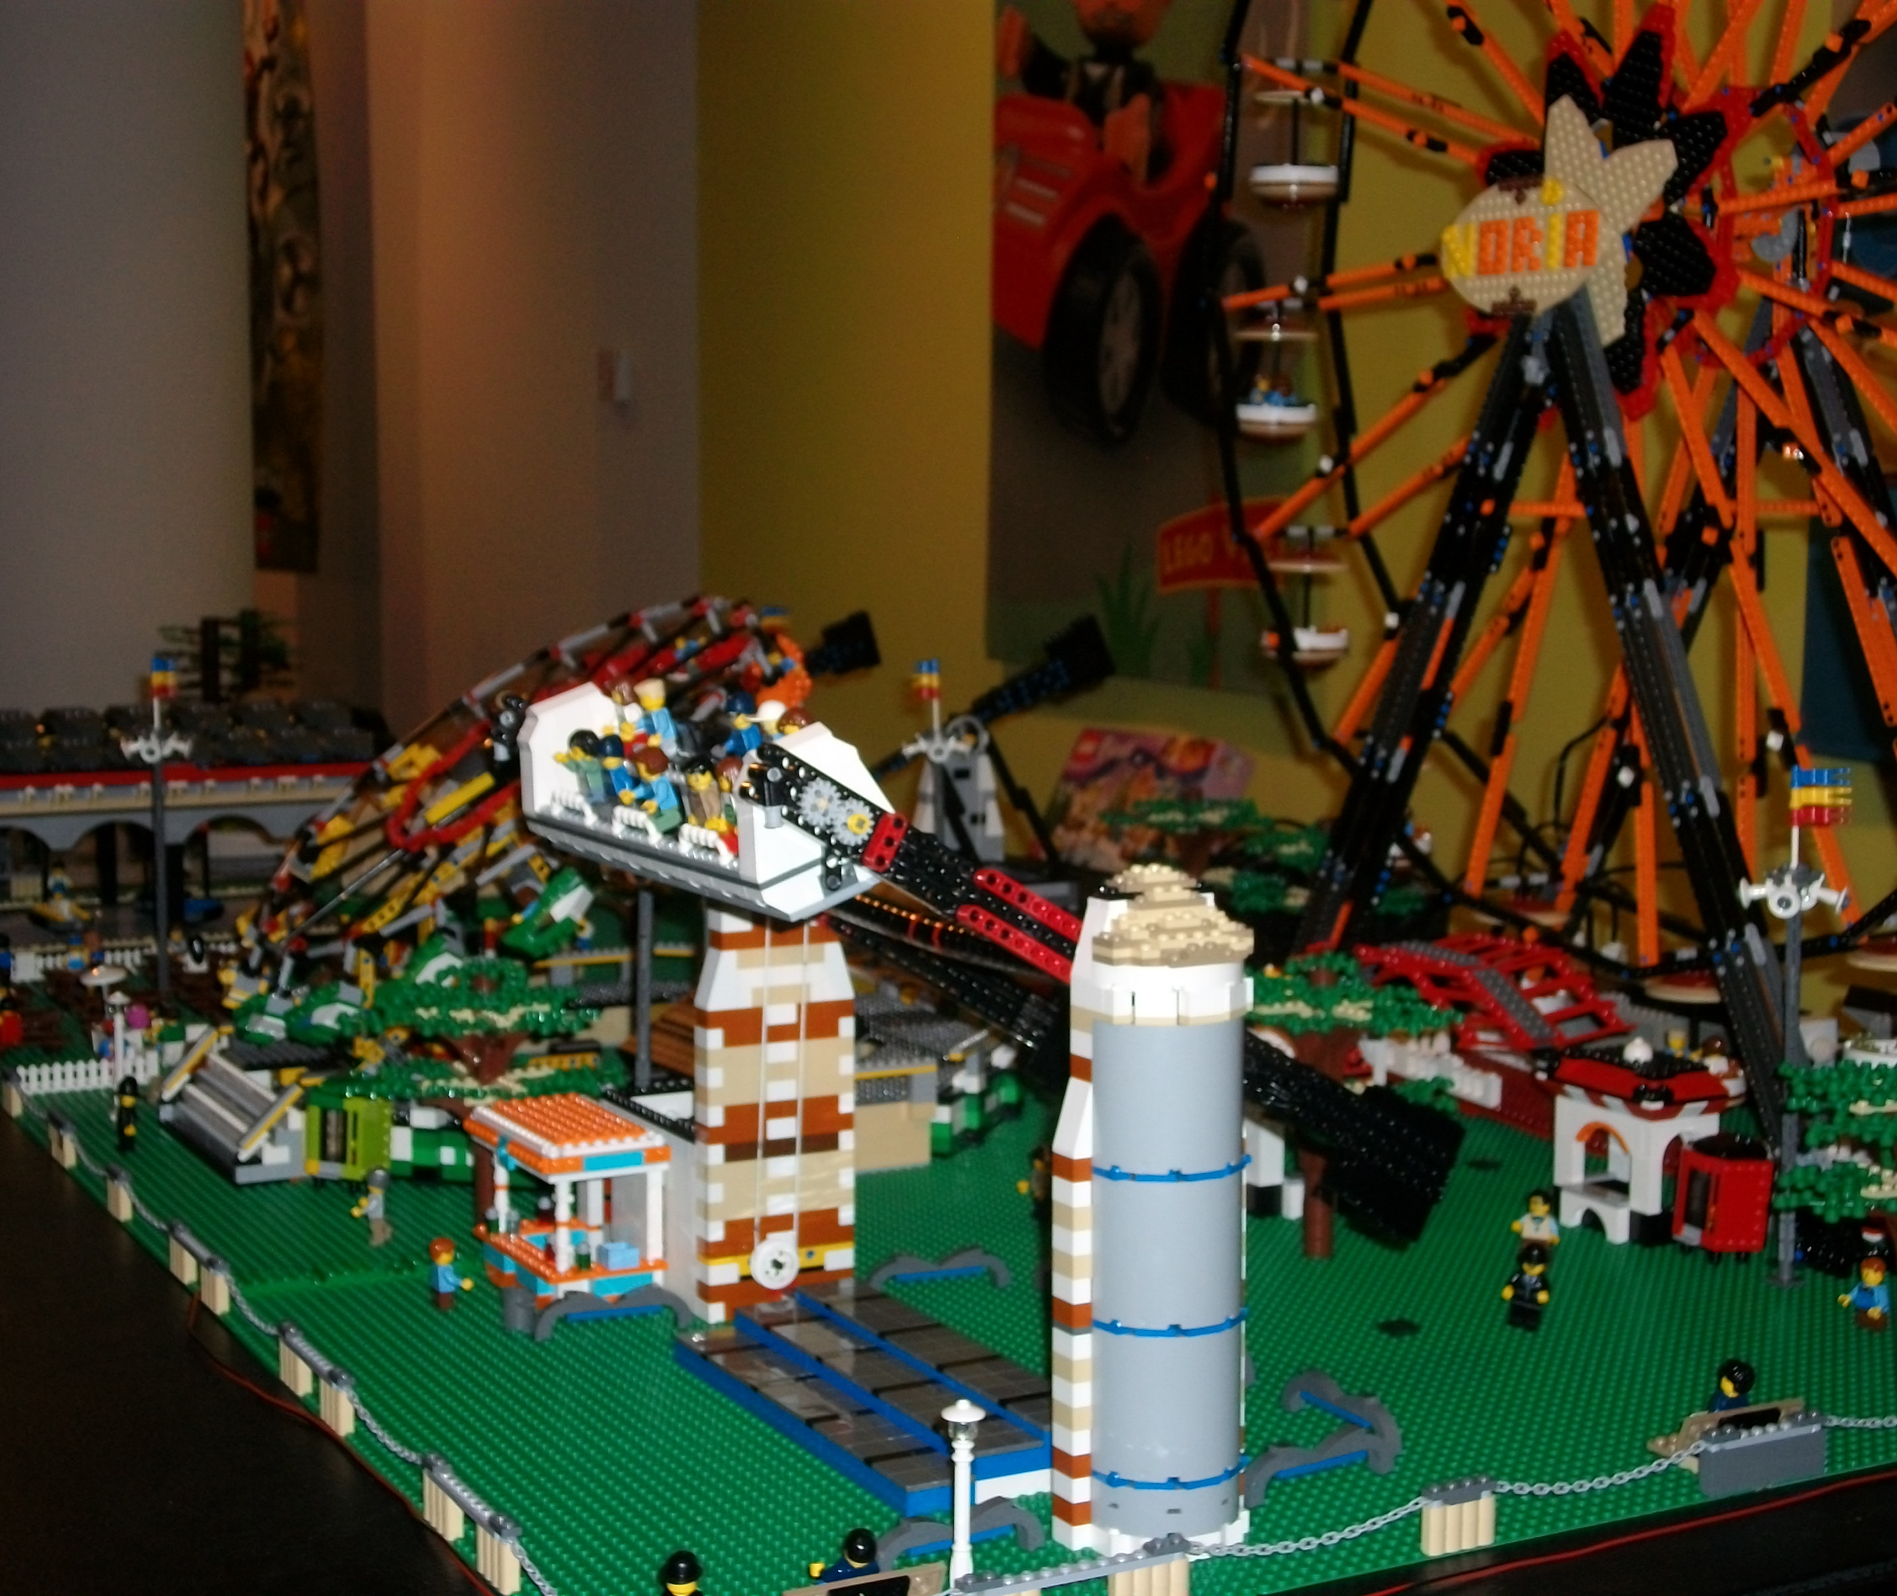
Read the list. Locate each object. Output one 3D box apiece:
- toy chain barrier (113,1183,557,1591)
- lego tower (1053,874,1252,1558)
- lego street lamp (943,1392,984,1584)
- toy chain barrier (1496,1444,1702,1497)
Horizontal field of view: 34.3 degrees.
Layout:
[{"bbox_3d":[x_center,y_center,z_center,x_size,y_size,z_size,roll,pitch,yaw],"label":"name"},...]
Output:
[{"bbox_3d":[-0.300,0.260,1.422,0.009,0.028,0.708,-3,8,-28],"label":"toy chain barrier"},{"bbox_3d":[0.089,0.163,1.216,0.080,0.272,0.048,-3,8,-28],"label":"lego tower"},{"bbox_3d":[0.006,0.265,1.147,0.017,0.083,0.017,0,7,0],"label":"lego street lamp"},{"bbox_3d":[0.267,0.277,1.257,0.109,0.013,0.004,-3,8,-28],"label":"toy chain barrier"}]

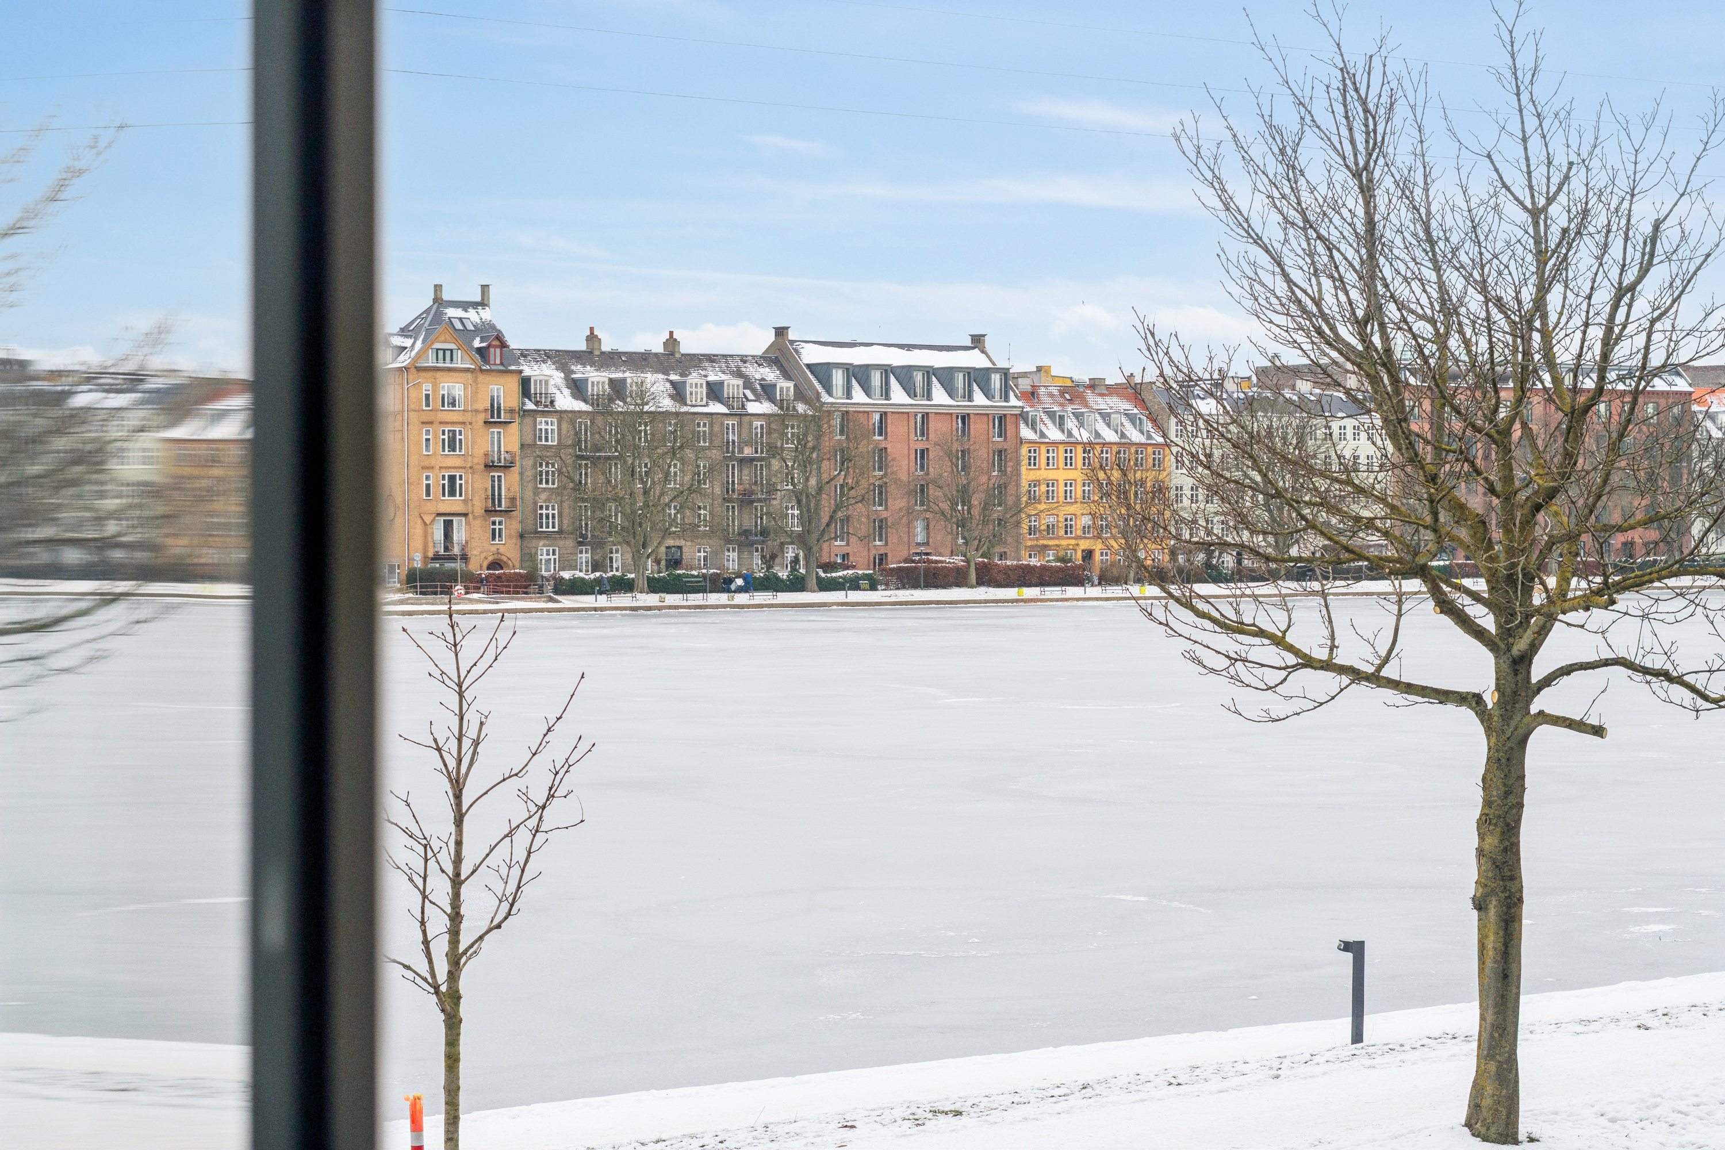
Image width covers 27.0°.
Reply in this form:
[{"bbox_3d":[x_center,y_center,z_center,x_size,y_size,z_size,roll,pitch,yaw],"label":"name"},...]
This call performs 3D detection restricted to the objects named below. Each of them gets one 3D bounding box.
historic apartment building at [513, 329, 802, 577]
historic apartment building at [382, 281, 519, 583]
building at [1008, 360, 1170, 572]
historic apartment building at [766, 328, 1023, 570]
[{"bbox_3d":[-17.489,-8.888,276.048,26.690,19.100,12.800,-1,1,-35],"label":"historic apartment building"},{"bbox_3d":[-32.230,-10.178,265.381,9.670,22.100,12.500,-1,1,-35],"label":"historic apartment building"},{"bbox_3d":[16.190,-8.195,299.277,15.640,16.800,11.300,-1,1,-35],"label":"building"},{"bbox_3d":[1.590,-9.547,289.200,19.670,19.900,11.800,-1,1,-35],"label":"historic apartment building"}]

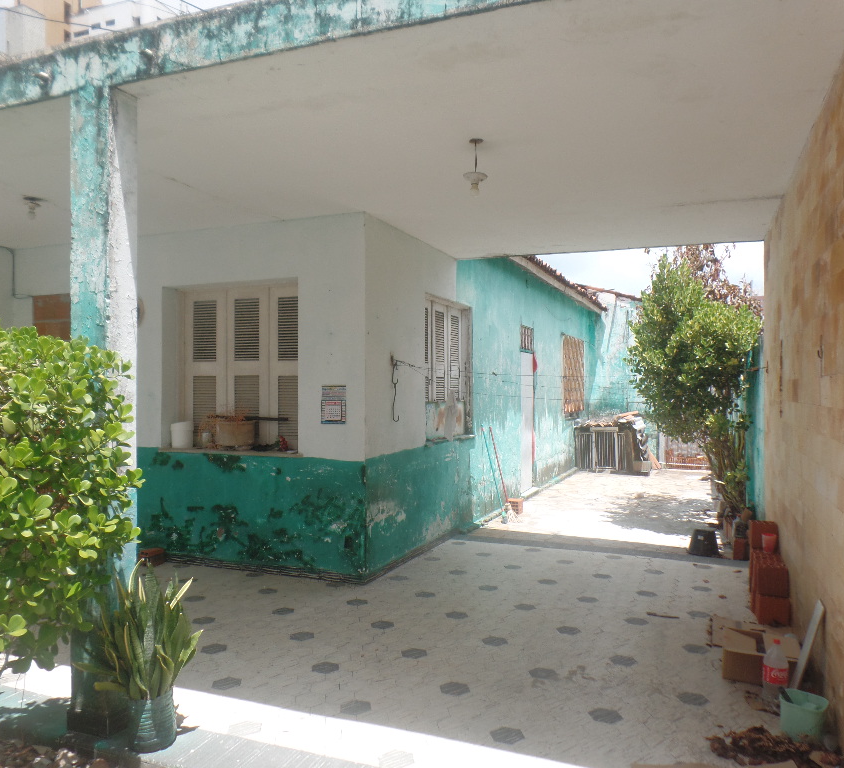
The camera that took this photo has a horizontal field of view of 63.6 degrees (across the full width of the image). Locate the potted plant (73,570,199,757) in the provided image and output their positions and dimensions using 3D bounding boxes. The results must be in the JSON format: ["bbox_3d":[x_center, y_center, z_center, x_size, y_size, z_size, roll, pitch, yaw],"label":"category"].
[{"bbox_3d":[-1.240,1.190,3.000,0.500,0.775,0.440,0,0,0],"label":"potted plant"}]

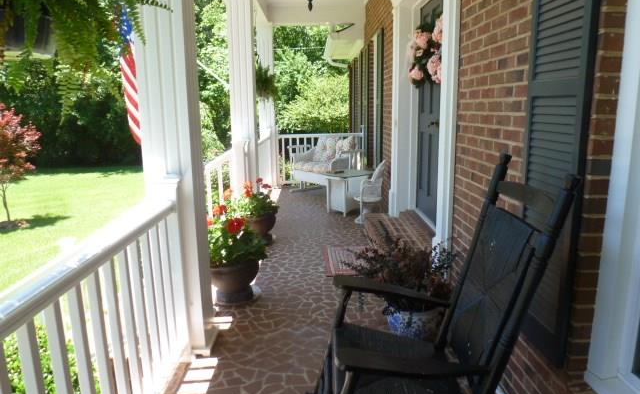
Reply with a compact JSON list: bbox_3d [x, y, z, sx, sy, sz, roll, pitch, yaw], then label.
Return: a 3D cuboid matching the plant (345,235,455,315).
[{"bbox_3d":[0.461,0.484,2.681,0.560,0.460,0.500,-1,11,-1],"label":"plant"}]

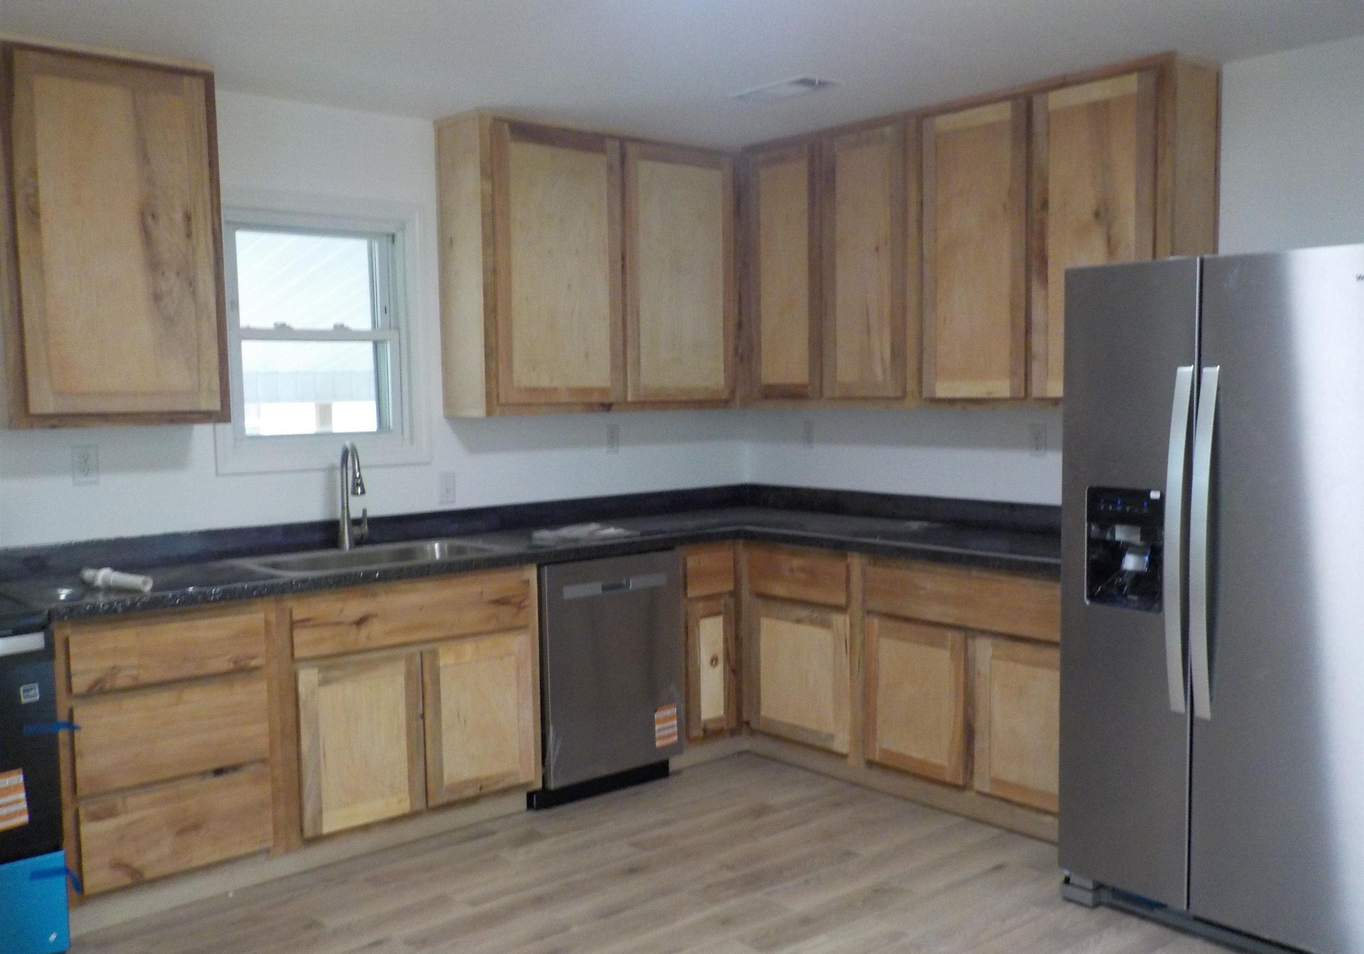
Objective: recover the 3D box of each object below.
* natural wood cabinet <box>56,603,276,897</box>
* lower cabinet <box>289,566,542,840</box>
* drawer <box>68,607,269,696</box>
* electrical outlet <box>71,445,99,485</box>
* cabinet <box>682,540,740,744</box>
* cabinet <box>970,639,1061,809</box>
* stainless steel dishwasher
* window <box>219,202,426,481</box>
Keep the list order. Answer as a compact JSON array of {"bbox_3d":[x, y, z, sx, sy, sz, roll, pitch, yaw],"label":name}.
[{"bbox_3d":[-1.595,0.721,3.492,0.569,0.742,0.620,-4,5,-41],"label":"natural wood cabinet"},{"bbox_3d":[-1.008,0.681,3.974,0.856,0.750,0.620,-4,5,-41],"label":"lower cabinet"},{"bbox_3d":[-1.556,0.460,3.418,0.514,0.177,0.500,-4,5,-41],"label":"drawer"},{"bbox_3d":[-1.834,-0.038,3.638,0.071,0.118,0.012,-4,5,-41],"label":"electrical outlet"},{"bbox_3d":[-0.084,0.612,4.694,0.292,0.745,0.610,-4,5,-41],"label":"cabinet"},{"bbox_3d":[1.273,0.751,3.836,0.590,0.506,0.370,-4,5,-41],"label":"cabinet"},{"bbox_3d":[-0.424,0.687,4.411,0.595,0.848,0.620,-4,5,-41],"label":"stainless steel dishwasher"},{"bbox_3d":[-1.262,-0.497,4.154,0.784,0.932,0.105,-4,5,-41],"label":"window"}]

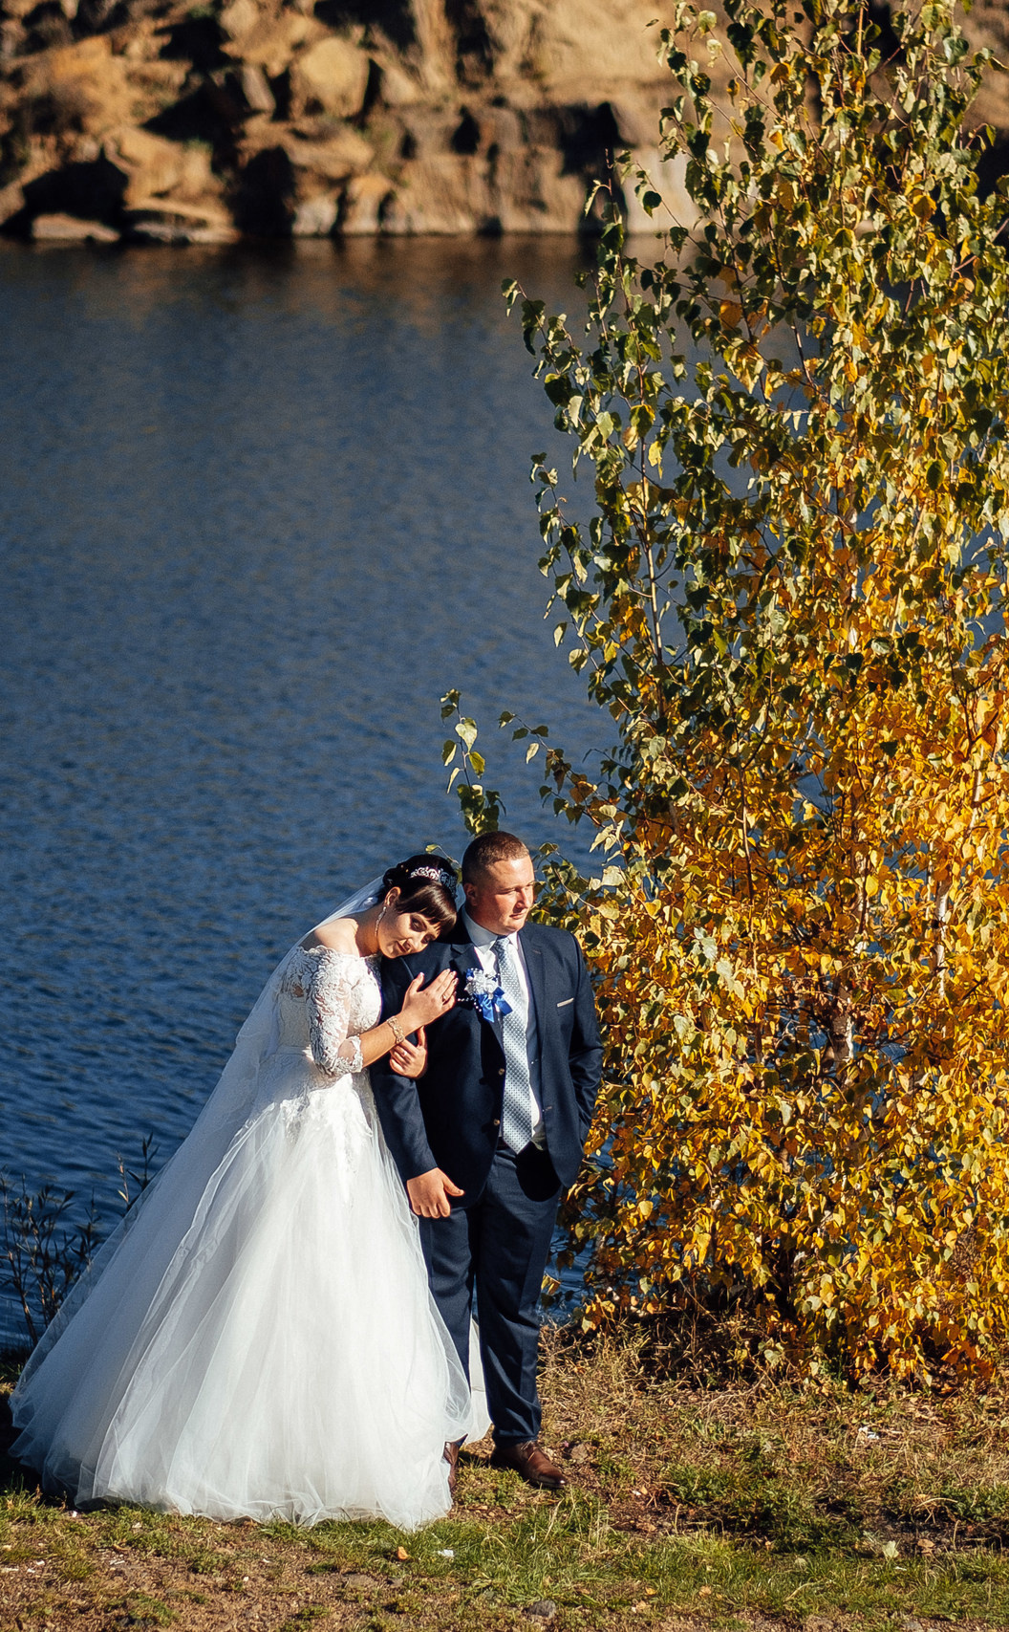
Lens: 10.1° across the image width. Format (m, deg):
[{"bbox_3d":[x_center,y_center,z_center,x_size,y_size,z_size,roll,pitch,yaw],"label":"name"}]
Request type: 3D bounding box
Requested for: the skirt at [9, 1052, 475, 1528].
[{"bbox_3d":[-0.698,1.217,15.402,1.150,1.110,1.280,-10,15,-41],"label":"skirt"}]

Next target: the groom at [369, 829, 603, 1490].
[{"bbox_3d":[-0.034,0.906,15.272,0.600,1.770,0.400,-5,12,-25],"label":"groom"}]

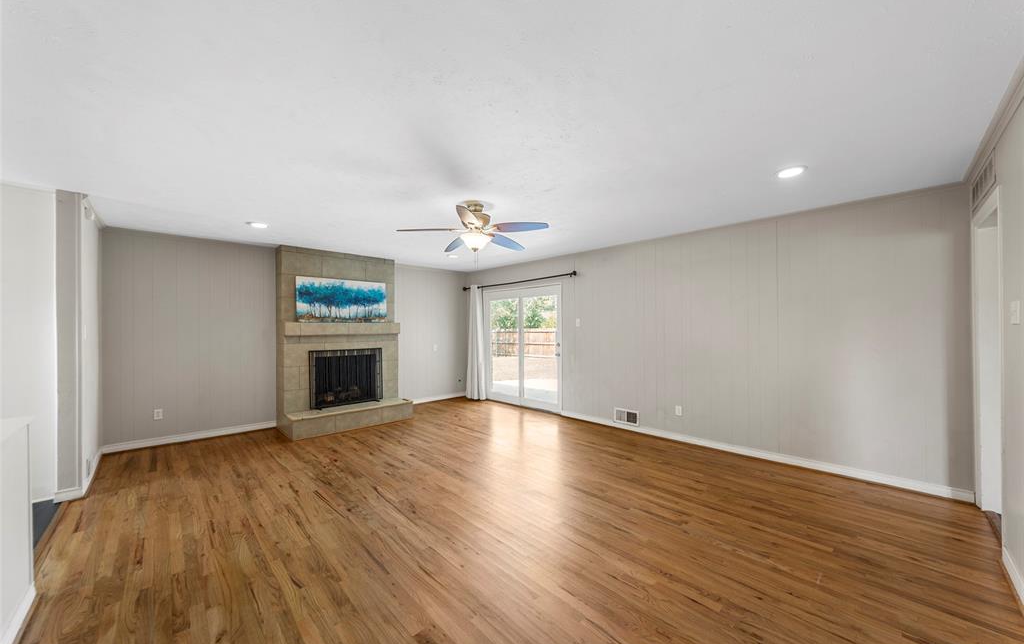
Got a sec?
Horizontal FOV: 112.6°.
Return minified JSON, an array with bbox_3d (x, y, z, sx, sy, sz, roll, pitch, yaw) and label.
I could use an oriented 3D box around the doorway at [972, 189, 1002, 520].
[{"bbox_3d":[3.211,0.305,2.247,0.895,2.150,0.130,0,-1,-43],"label":"doorway"}]

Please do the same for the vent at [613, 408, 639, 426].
[{"bbox_3d":[1.481,1.234,4.434,0.339,0.178,0.030,-1,-1,43],"label":"vent"}]

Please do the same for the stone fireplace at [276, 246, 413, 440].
[{"bbox_3d":[-2.326,0.202,4.876,1.550,2.460,0.790,0,-1,-43],"label":"stone fireplace"}]

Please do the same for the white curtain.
[{"bbox_3d":[-0.648,0.380,6.309,0.480,2.103,0.130,-1,-1,43],"label":"white curtain"}]

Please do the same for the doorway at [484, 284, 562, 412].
[{"bbox_3d":[0.150,0.423,5.769,1.729,2.010,0.120,-1,-1,43],"label":"doorway"}]

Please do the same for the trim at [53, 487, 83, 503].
[{"bbox_3d":[-3.527,1.376,2.719,0.158,0.085,0.025,0,-1,-43],"label":"trim"}]

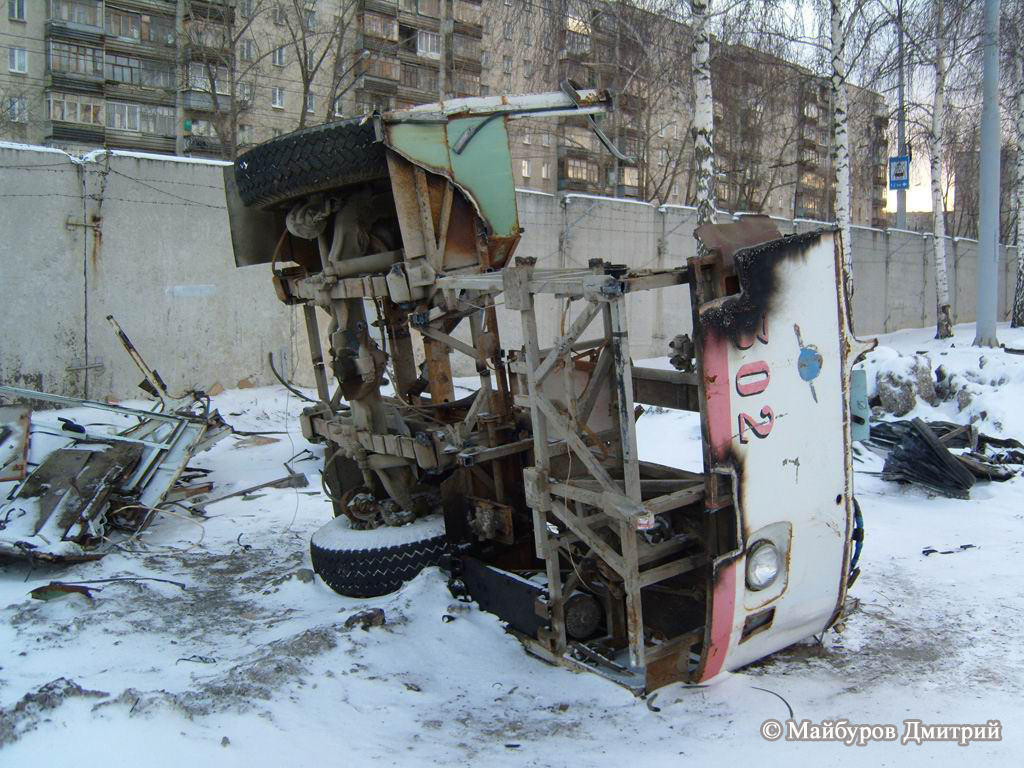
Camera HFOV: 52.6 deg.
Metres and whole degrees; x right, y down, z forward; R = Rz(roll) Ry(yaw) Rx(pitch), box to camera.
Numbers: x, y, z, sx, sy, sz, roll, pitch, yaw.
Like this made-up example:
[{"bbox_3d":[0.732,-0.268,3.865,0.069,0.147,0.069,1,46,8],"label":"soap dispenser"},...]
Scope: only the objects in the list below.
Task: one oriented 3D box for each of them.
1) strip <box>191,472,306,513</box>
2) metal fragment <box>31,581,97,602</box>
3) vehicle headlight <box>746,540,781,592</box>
[{"bbox_3d":[-1.978,0.832,7.800,0.950,0.100,0.120,-11,11,-41],"label":"strip"},{"bbox_3d":[-2.331,1.084,5.370,0.340,0.080,0.120,1,5,12],"label":"metal fragment"},{"bbox_3d":[1.064,0.768,4.380,0.205,0.205,0.100,-12,12,-34],"label":"vehicle headlight"}]

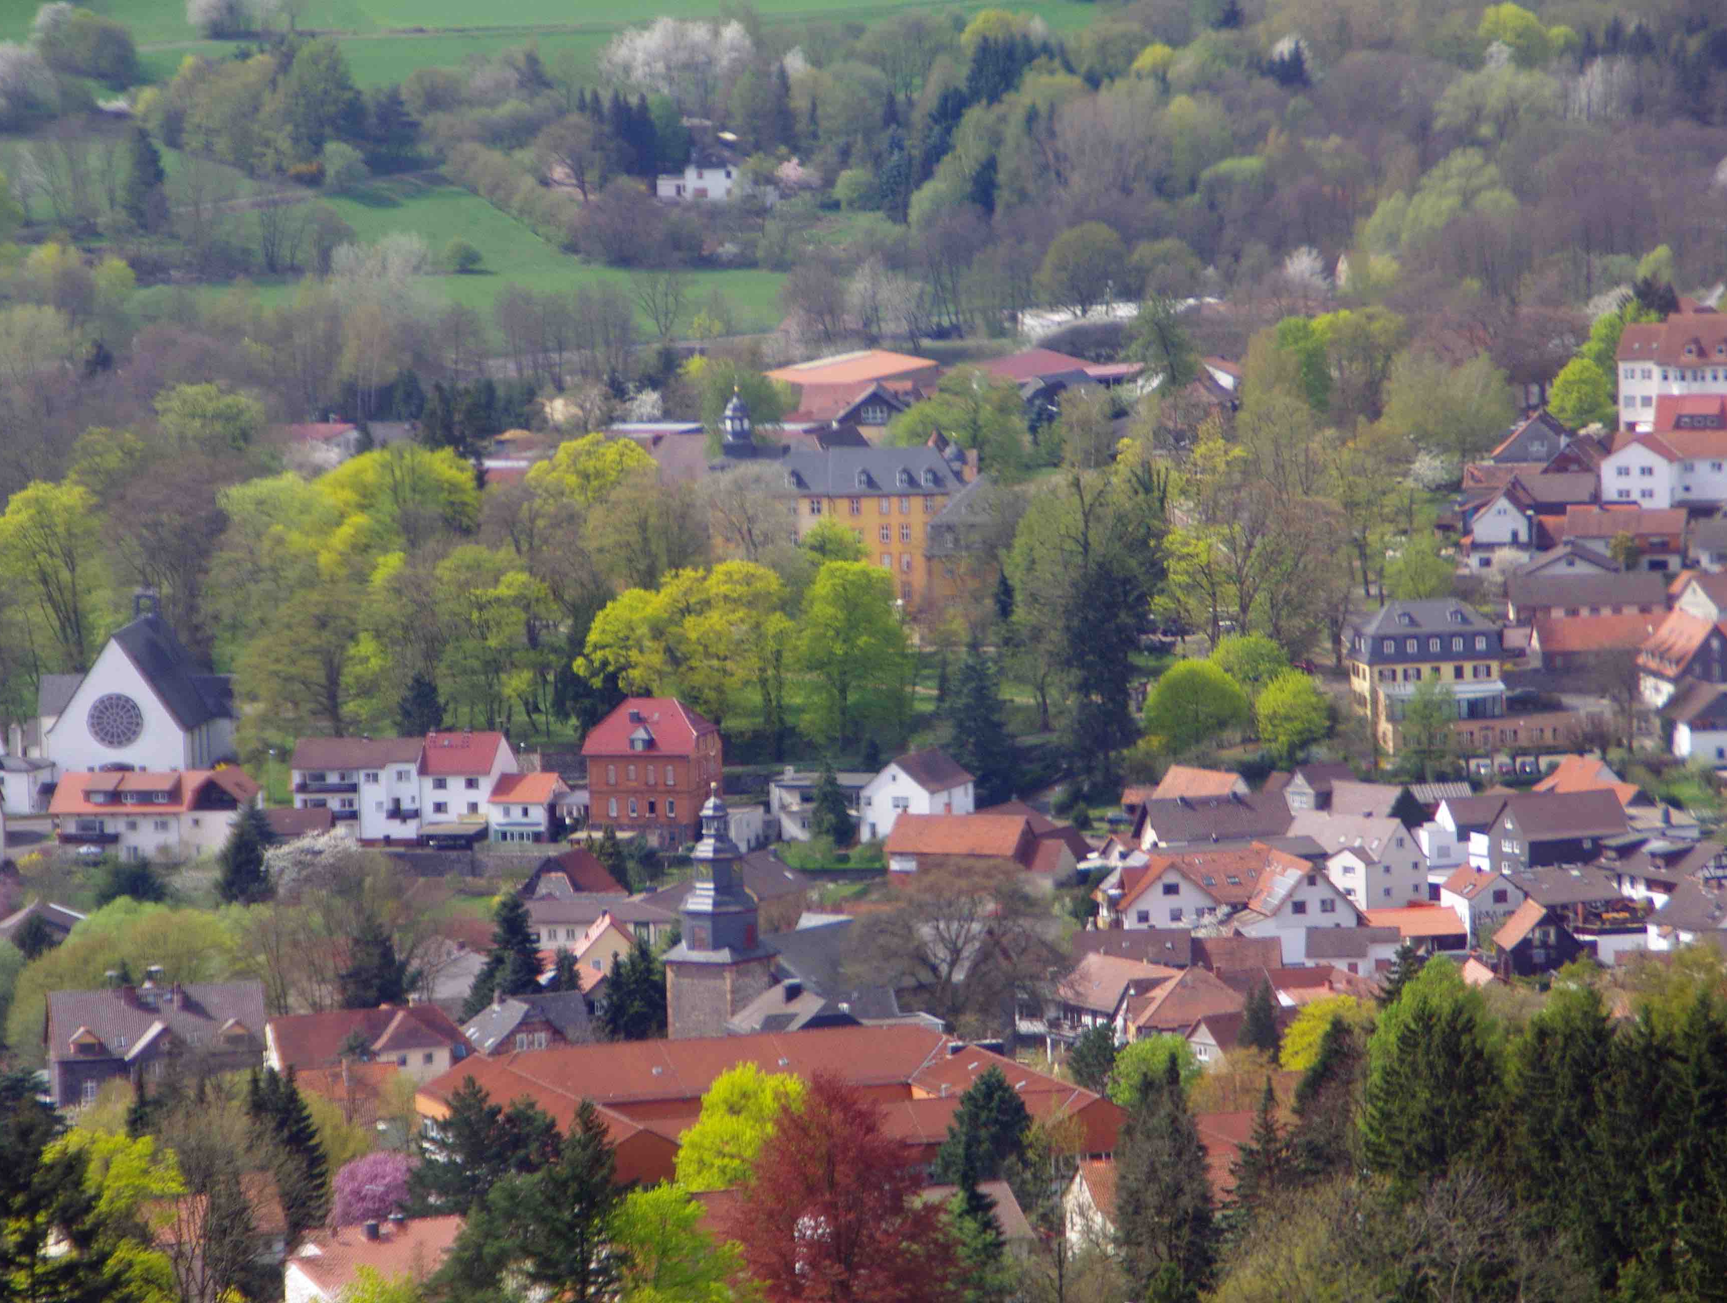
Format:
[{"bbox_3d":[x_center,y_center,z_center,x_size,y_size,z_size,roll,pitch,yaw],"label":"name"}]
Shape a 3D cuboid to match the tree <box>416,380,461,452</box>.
[{"bbox_3d":[-62.820,-34.710,1560.000,6.740,11.080,6.740,-2,6,-2],"label":"tree"}]

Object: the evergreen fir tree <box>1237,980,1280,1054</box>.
[{"bbox_3d":[37.230,35.360,992.000,4.140,8.890,4.020,-2,7,0],"label":"evergreen fir tree"}]

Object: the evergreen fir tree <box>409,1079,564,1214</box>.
[{"bbox_3d":[-32.470,43.210,905.000,13.170,13.770,11.190,-2,6,-2],"label":"evergreen fir tree"}]

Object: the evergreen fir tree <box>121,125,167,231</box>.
[{"bbox_3d":[-122.790,-80.748,1800.000,7.780,17.800,7.780,-1,5,0],"label":"evergreen fir tree"}]

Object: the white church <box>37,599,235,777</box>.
[{"bbox_3d":[-84.970,4.650,1234.630,22.500,20.500,22.000,0,6,11],"label":"white church"}]

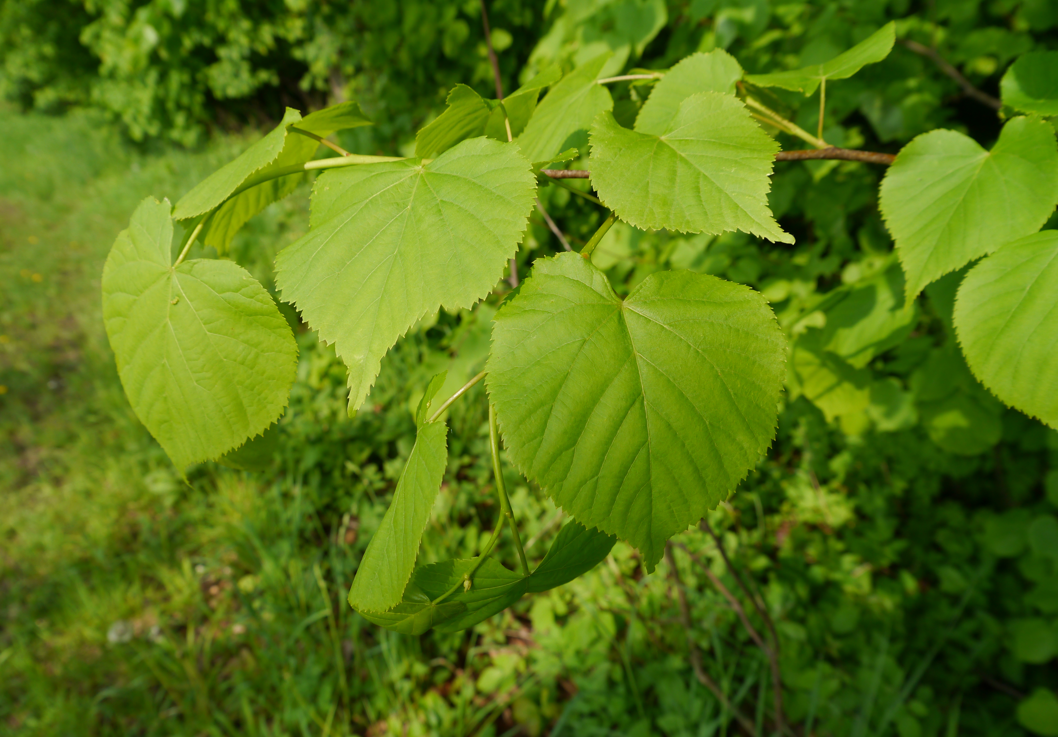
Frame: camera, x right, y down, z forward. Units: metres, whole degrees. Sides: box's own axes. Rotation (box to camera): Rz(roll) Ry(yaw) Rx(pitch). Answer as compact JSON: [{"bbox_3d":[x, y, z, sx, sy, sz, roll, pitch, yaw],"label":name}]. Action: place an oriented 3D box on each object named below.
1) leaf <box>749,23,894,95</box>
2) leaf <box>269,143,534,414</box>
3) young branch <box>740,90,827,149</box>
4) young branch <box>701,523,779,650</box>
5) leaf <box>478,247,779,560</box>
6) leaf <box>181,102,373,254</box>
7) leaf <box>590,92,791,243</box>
[{"bbox_3d":[0.132,-0.141,0.390,0.070,0.020,0.045,-14,19,11],"label":"leaf"},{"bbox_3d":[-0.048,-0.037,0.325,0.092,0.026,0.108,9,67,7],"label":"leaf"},{"bbox_3d":[0.113,-0.110,0.380,0.052,0.007,0.007,37,35,13],"label":"young branch"},{"bbox_3d":[0.242,0.250,0.975,0.014,0.209,0.014,-31,15,0],"label":"young branch"},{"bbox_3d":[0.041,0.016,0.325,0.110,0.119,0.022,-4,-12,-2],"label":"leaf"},{"bbox_3d":[-0.110,-0.082,0.365,0.050,0.038,0.077,29,73,39],"label":"leaf"},{"bbox_3d":[0.064,-0.081,0.345,0.062,0.020,0.072,-35,73,-16],"label":"leaf"}]

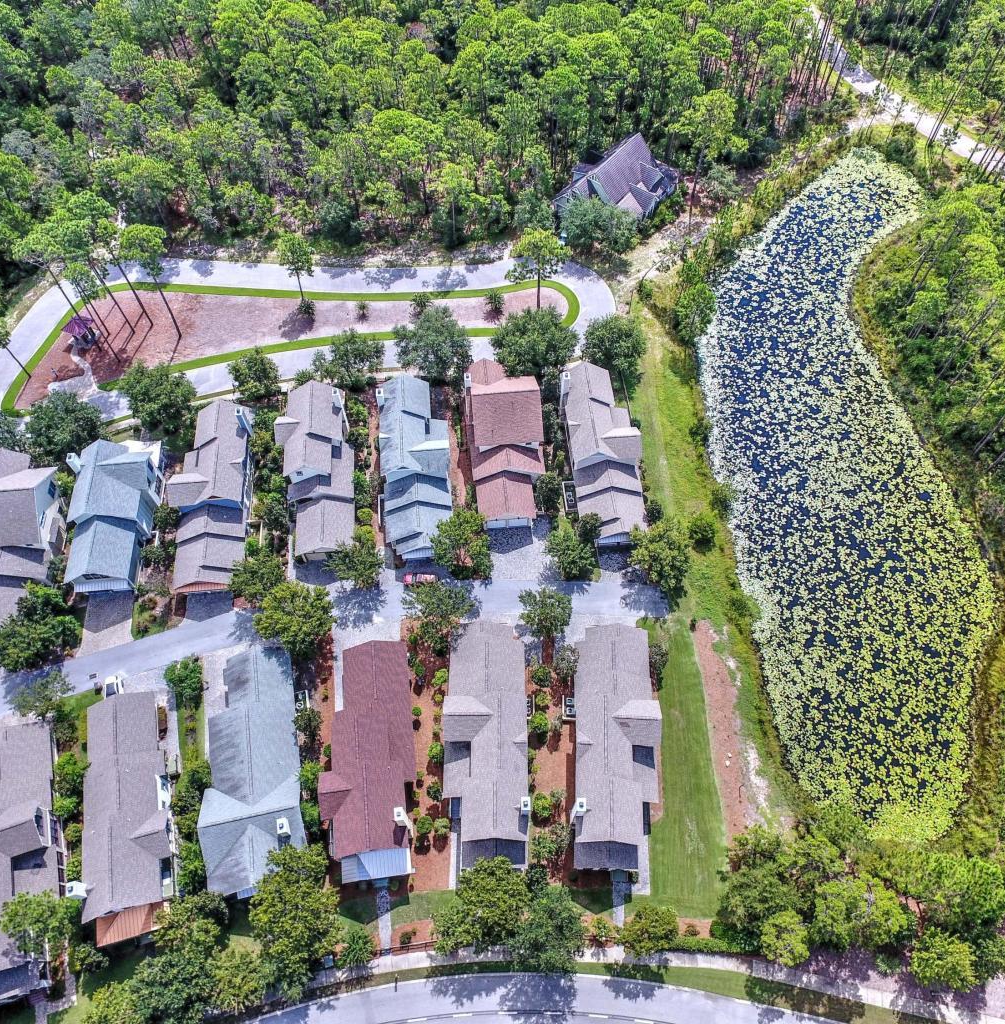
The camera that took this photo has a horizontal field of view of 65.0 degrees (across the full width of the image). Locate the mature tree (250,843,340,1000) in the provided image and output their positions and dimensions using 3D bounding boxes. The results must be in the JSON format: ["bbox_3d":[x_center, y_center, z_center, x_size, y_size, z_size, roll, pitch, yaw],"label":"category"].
[{"bbox_3d":[-20.972,41.941,81.253,8.710,10.500,14.180,-1,58,1],"label":"mature tree"}]

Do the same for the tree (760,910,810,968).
[{"bbox_3d":[29.938,45.422,84.130,5.200,6.400,5.300,-1,58,0],"label":"tree"}]

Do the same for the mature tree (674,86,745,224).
[{"bbox_3d":[35.100,-60.469,138.180,11.000,25.400,11.000,0,59,0],"label":"mature tree"}]

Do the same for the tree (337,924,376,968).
[{"bbox_3d":[-15.638,46.938,85.306,4.100,4.000,4.100,-1,58,0],"label":"tree"}]

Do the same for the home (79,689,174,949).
[{"bbox_3d":[-42.530,33.166,88.776,9.180,9.590,27.230,-13,59,-8],"label":"home"}]

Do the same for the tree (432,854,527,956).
[{"bbox_3d":[-2.343,42.578,85.467,10.200,8.000,9.500,-1,58,0],"label":"tree"}]

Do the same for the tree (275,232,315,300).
[{"bbox_3d":[-34.975,-42.143,136.019,6.400,13.000,6.300,-1,58,0],"label":"tree"}]

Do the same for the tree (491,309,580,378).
[{"bbox_3d":[4.958,-26.162,125.066,12.200,10.000,12.200,0,59,0],"label":"tree"}]

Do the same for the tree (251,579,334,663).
[{"bbox_3d":[-26.465,14.108,100.510,9.500,9.600,9.500,0,59,0],"label":"tree"}]

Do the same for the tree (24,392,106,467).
[{"bbox_3d":[-65.200,-12.342,118.479,11.000,9.600,11.000,0,59,0],"label":"tree"}]

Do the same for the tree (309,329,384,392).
[{"bbox_3d":[-24.500,-23.853,125.921,10.700,8.700,10.700,0,59,0],"label":"tree"}]

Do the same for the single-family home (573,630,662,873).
[{"bbox_3d":[13.193,26.045,90.954,9.500,9.300,27.500,3,58,3],"label":"single-family home"}]

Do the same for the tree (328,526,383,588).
[{"bbox_3d":[-19.900,7.125,107.774,7.100,7.900,7.100,0,59,0],"label":"tree"}]

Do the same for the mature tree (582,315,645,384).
[{"bbox_3d":[17.450,-24.839,125.638,10.300,10.200,10.300,0,59,0],"label":"mature tree"}]

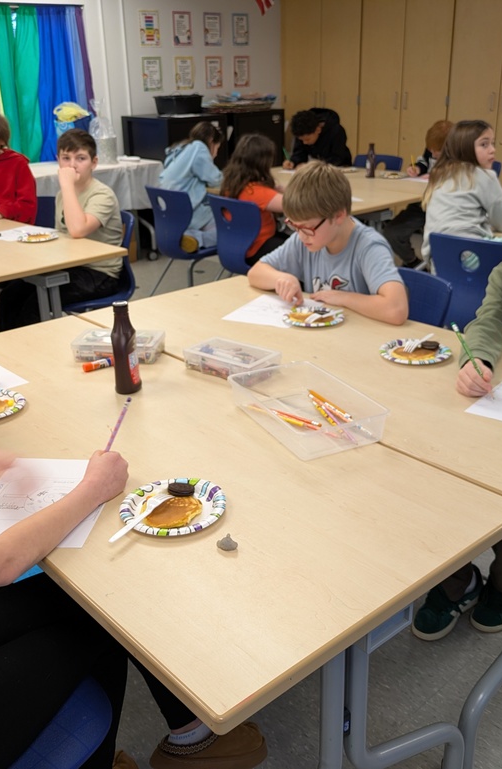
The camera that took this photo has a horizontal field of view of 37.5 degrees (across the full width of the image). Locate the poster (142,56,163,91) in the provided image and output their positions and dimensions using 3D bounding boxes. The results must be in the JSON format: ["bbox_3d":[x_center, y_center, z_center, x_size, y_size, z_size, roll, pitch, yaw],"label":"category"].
[{"bbox_3d":[-0.864,-2.737,6.533,0.208,0.278,0.010,-20,29,-36],"label":"poster"}]

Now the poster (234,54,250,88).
[{"bbox_3d":[-0.083,-3.082,7.296,0.010,0.276,0.213,20,31,41],"label":"poster"}]

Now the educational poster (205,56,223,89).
[{"bbox_3d":[-0.338,-2.957,7.015,0.210,0.272,0.010,-22,30,-40],"label":"educational poster"}]

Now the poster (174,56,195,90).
[{"bbox_3d":[-0.600,-2.830,6.741,0.208,0.278,0.010,-20,29,-36],"label":"poster"}]

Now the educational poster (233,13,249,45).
[{"bbox_3d":[-0.095,-3.307,6.898,0.205,0.270,0.010,-19,28,-37],"label":"educational poster"}]

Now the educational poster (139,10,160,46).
[{"bbox_3d":[-0.869,-3.074,6.392,0.208,0.278,0.010,-20,29,-36],"label":"educational poster"}]

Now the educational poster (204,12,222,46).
[{"bbox_3d":[-0.347,-3.300,6.871,0.210,0.272,0.010,-22,30,-40],"label":"educational poster"}]

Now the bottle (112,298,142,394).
[{"bbox_3d":[-0.280,-0.083,1.635,0.061,0.202,0.061,-14,26,-27],"label":"bottle"}]

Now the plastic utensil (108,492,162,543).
[{"bbox_3d":[-0.166,0.205,1.137,0.027,0.015,0.158,11,21,27],"label":"plastic utensil"}]

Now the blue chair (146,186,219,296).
[{"bbox_3d":[-0.267,-0.780,4.375,0.520,0.790,0.470,-19,28,-37],"label":"blue chair"}]

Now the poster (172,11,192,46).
[{"bbox_3d":[-0.618,-3.206,6.670,0.010,0.276,0.213,20,31,41],"label":"poster"}]

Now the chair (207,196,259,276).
[{"bbox_3d":[0.095,-0.685,4.243,0.530,0.810,0.480,-19,28,-36],"label":"chair"}]

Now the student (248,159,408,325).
[{"bbox_3d":[0.234,-0.102,2.340,0.540,1.155,0.640,19,31,40],"label":"student"}]

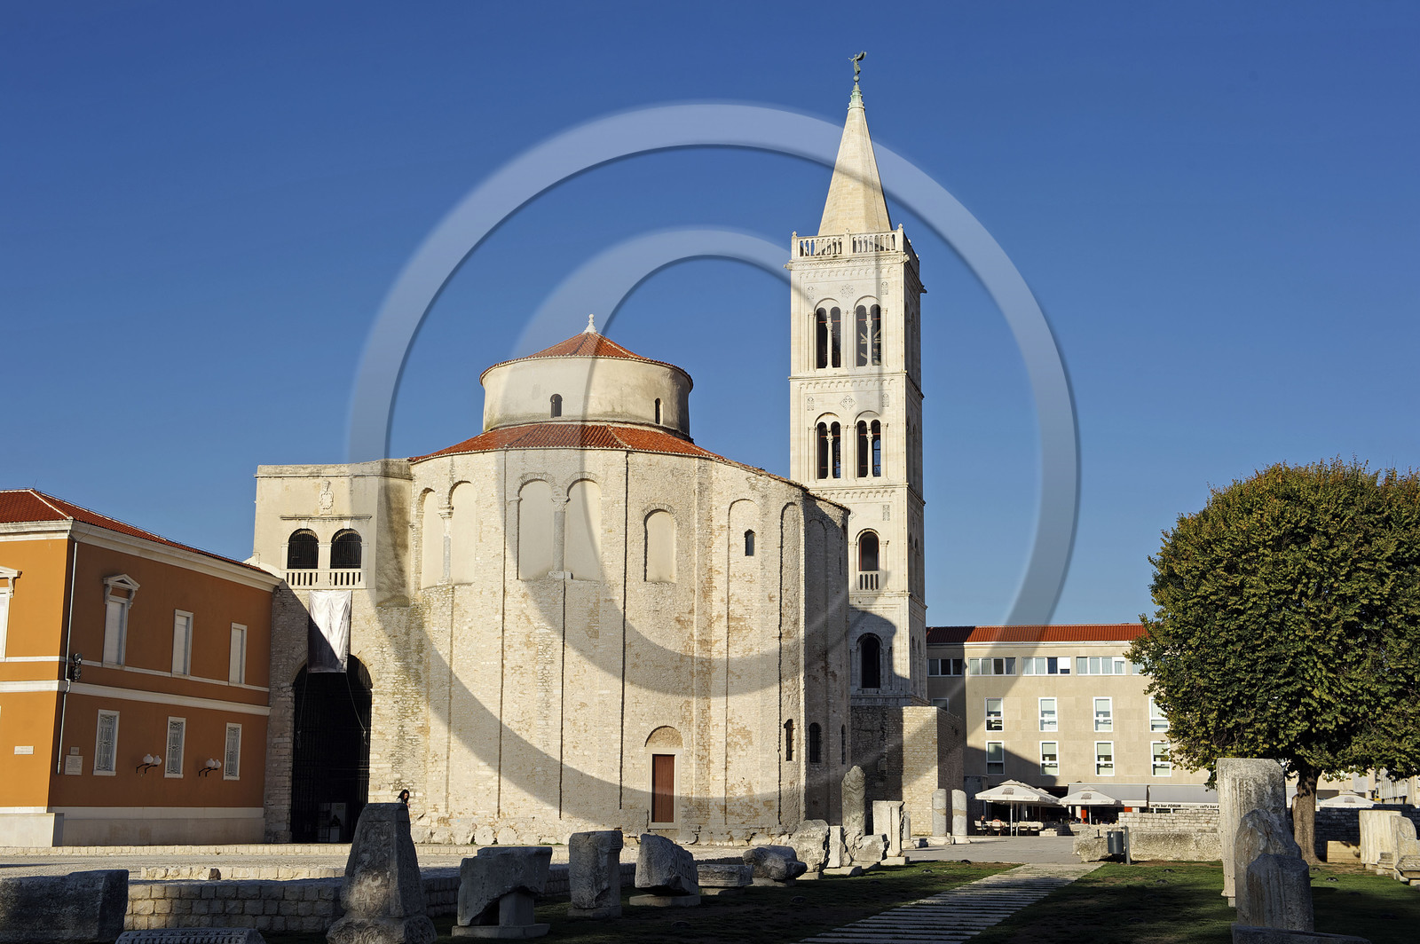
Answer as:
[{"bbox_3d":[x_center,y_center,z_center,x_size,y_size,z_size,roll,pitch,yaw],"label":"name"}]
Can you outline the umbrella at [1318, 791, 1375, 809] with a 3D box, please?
[{"bbox_3d":[43.880,23.547,130.000,3.750,3.160,3.750,-2,-10,13],"label":"umbrella"}]

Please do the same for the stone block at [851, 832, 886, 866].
[{"bbox_3d":[3.708,8.738,43.900,0.680,0.717,0.500,-3,-11,18],"label":"stone block"}]

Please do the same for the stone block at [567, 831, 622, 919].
[{"bbox_3d":[-1.828,6.416,30.200,0.690,1.357,0.655,-2,-11,15],"label":"stone block"}]

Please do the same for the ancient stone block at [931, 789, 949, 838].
[{"bbox_3d":[10.004,14.873,82.300,0.603,2.102,0.603,-2,-10,13],"label":"ancient stone block"}]

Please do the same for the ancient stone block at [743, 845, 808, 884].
[{"bbox_3d":[1.243,7.416,35.800,1.000,0.686,0.850,-3,-11,20],"label":"ancient stone block"}]

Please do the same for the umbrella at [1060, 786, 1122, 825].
[{"bbox_3d":[26.609,23.683,132.000,3.850,3.350,3.850,-3,-11,19],"label":"umbrella"}]

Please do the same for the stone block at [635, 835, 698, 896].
[{"bbox_3d":[-0.680,6.021,29.000,0.600,0.900,1.000,-4,-11,25],"label":"stone block"}]

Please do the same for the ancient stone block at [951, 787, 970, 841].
[{"bbox_3d":[10.861,14.981,82.300,0.713,2.313,0.677,-2,-10,13],"label":"ancient stone block"}]

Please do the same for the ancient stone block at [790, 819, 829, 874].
[{"bbox_3d":[1.990,7.434,37.500,0.700,1.030,0.550,-2,-11,14],"label":"ancient stone block"}]

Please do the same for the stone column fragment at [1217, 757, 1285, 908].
[{"bbox_3d":[8.848,5.865,30.900,1.000,2.330,0.750,-2,-11,16],"label":"stone column fragment"}]

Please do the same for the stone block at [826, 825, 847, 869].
[{"bbox_3d":[2.742,8.124,41.000,0.340,0.933,0.450,-3,-11,18],"label":"stone block"}]

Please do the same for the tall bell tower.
[{"bbox_3d":[10.587,-5.325,134.614,8.200,49.100,7.900,-2,-11,15],"label":"tall bell tower"}]

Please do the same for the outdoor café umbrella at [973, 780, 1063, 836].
[{"bbox_3d":[18.421,20.422,115.000,3.950,3.355,3.950,-2,-10,13],"label":"outdoor café umbrella"}]

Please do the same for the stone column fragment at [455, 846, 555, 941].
[{"bbox_3d":[-2.926,5.918,26.700,1.097,1.203,0.877,-2,-11,15],"label":"stone column fragment"}]

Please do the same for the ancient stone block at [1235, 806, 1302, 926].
[{"bbox_3d":[7.701,5.440,26.100,0.870,1.630,0.680,-2,-11,16],"label":"ancient stone block"}]

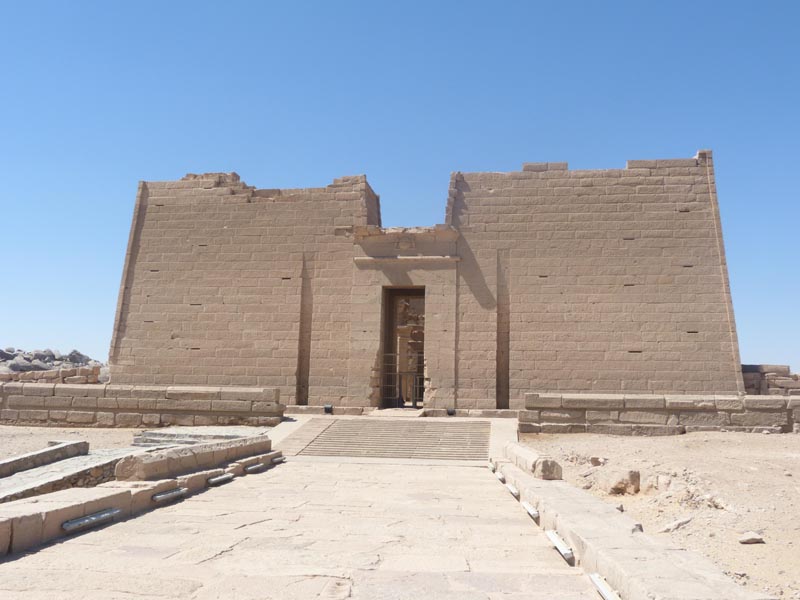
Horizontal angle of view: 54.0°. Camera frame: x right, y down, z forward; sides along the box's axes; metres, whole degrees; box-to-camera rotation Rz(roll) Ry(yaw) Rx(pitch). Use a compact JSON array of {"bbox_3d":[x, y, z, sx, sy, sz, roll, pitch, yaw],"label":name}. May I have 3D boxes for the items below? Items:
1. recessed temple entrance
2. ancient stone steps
[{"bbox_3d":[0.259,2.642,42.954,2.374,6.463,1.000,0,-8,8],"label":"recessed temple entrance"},{"bbox_3d":[0.116,4.646,26.568,5.819,1.017,5.826,0,-8,8],"label":"ancient stone steps"}]

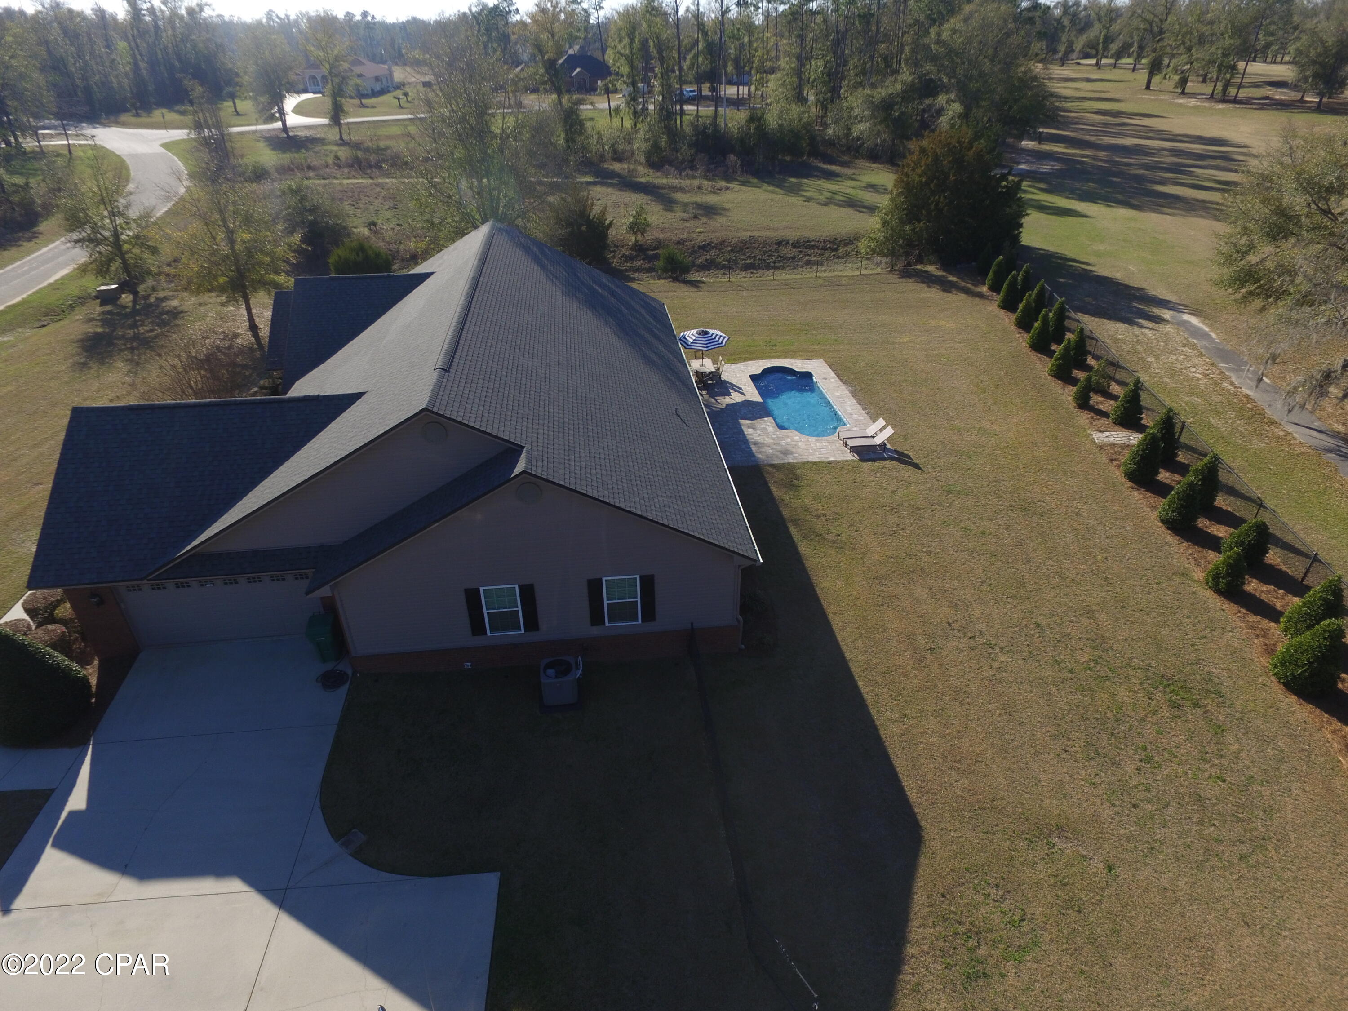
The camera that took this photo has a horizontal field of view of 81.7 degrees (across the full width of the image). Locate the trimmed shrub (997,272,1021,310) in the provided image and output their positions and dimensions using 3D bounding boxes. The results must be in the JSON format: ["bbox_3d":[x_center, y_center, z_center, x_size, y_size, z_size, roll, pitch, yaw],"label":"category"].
[{"bbox_3d":[20.570,-13.060,47.347,1.300,2.150,1.300,-4,32,-6],"label":"trimmed shrub"}]

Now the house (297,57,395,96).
[{"bbox_3d":[-73.267,-93.048,168.665,18.500,6.600,15.000,0,32,0],"label":"house"}]

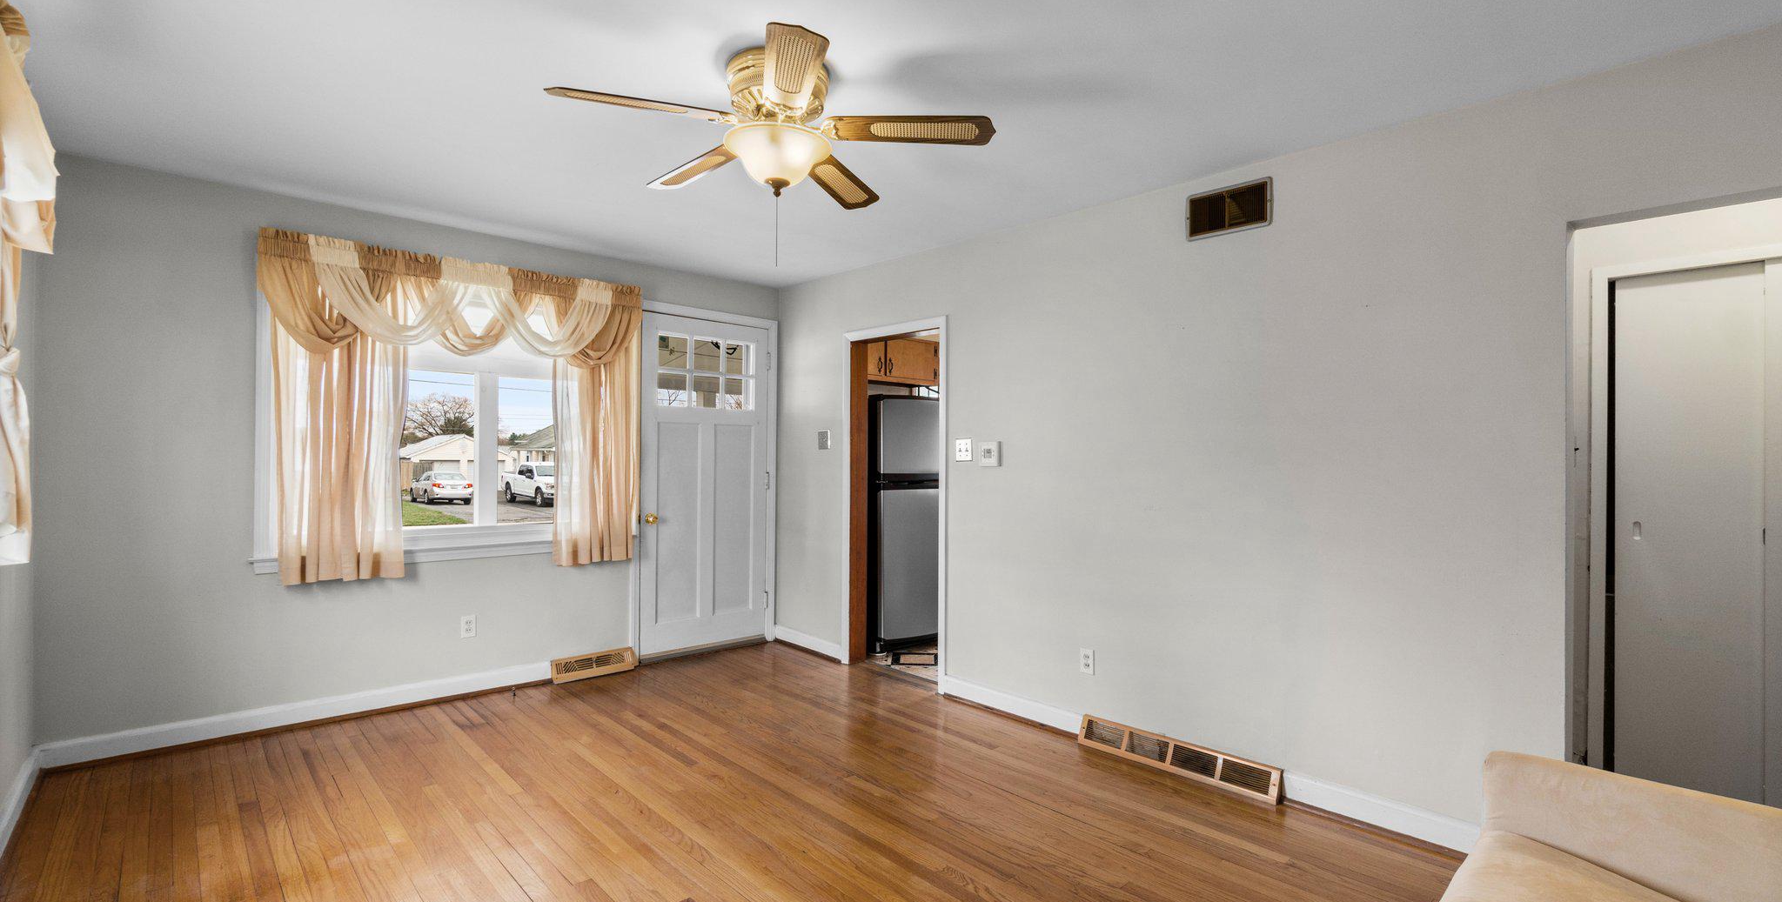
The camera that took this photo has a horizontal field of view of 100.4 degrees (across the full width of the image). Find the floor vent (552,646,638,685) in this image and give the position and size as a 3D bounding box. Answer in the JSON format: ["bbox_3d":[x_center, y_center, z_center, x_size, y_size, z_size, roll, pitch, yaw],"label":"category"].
[{"bbox_3d":[-1.683,1.221,4.244,0.483,0.117,0.085,1,-1,-43],"label":"floor vent"}]

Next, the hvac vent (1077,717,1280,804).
[{"bbox_3d":[1.141,1.236,3.017,0.062,0.120,0.828,1,-1,-43],"label":"hvac vent"}]

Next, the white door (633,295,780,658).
[{"bbox_3d":[-1.178,0.207,4.789,0.945,2.130,0.060,1,-1,-43],"label":"white door"}]

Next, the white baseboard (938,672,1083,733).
[{"bbox_3d":[0.573,1.247,3.662,0.020,0.098,0.820,1,-1,-43],"label":"white baseboard"}]

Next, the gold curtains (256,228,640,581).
[{"bbox_3d":[-2.121,-0.177,3.799,1.707,1.558,0.120,1,-1,-43],"label":"gold curtains"}]

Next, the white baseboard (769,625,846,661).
[{"bbox_3d":[-0.549,1.249,4.854,0.020,0.098,0.725,1,-1,-43],"label":"white baseboard"}]

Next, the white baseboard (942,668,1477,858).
[{"bbox_3d":[1.110,1.242,3.092,0.020,0.100,2.385,1,-1,-43],"label":"white baseboard"}]

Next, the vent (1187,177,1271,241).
[{"bbox_3d":[1.326,-0.945,2.919,0.025,0.187,0.335,1,-1,-43],"label":"vent"}]

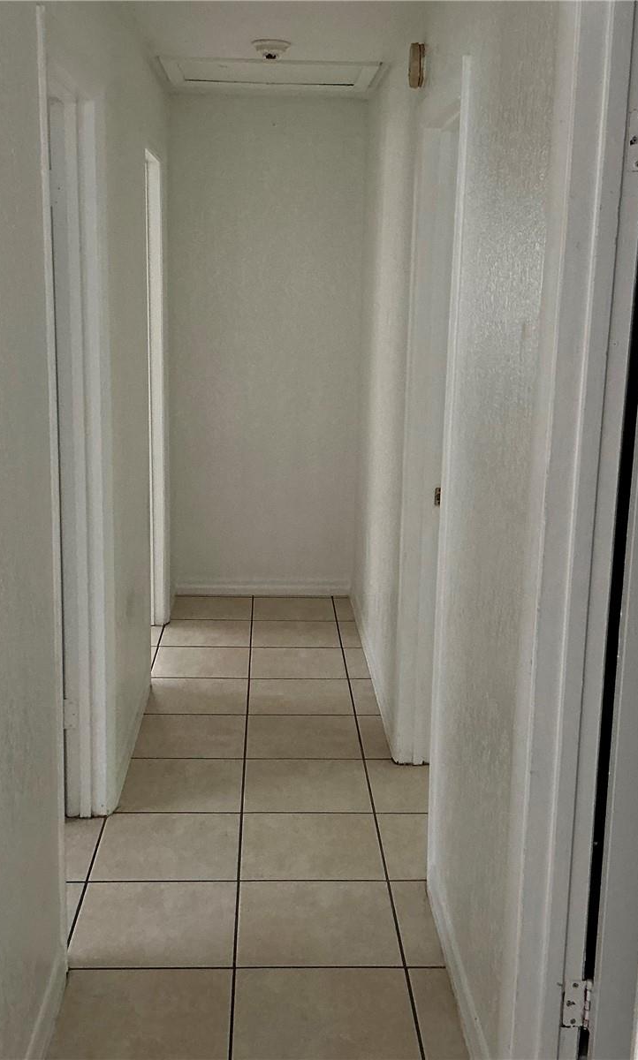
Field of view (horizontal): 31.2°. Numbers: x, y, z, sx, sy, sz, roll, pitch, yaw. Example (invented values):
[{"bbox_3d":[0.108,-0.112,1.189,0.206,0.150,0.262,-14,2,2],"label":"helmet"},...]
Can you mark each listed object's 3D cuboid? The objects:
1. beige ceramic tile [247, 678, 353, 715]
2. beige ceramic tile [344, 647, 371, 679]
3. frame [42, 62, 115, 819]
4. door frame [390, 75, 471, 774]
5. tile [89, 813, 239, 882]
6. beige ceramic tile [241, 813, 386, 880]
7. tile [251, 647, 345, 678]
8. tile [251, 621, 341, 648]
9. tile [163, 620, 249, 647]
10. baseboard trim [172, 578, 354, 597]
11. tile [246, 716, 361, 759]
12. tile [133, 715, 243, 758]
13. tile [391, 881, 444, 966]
[{"bbox_3d":[-0.072,0.659,4.499,0.400,0.010,0.400,1,12,-3],"label":"beige ceramic tile"},{"bbox_3d":[0.163,0.575,4.892,0.097,0.011,0.401,1,12,-3],"label":"beige ceramic tile"},{"bbox_3d":[-0.652,-0.081,2.866,0.140,2.100,0.845,1,12,-3],"label":"frame"},{"bbox_3d":[0.354,-0.145,3.232,0.125,2.099,0.900,1,12,-3],"label":"door frame"},{"bbox_3d":[-0.427,0.908,3.275,0.401,0.011,0.401,1,12,-3],"label":"tile"},{"bbox_3d":[-0.022,0.916,3.308,0.400,0.010,0.400,1,12,-3],"label":"beige ceramic tile"},{"bbox_3d":[-0.090,0.572,4.880,0.401,0.011,0.401,1,12,-3],"label":"tile"},{"bbox_3d":[-0.106,0.487,5.293,0.400,0.010,0.400,1,12,-3],"label":"tile"},{"bbox_3d":[-0.512,0.483,5.275,0.400,0.010,0.400,1,12,-3],"label":"tile"},{"bbox_3d":[-0.288,0.302,5.893,0.900,0.084,0.015,1,12,-3],"label":"baseboard trim"},{"bbox_3d":[-0.056,0.742,4.087,0.401,0.011,0.401,1,12,-3],"label":"tile"},{"bbox_3d":[-0.462,0.740,4.084,0.400,0.010,0.400,1,12,-3],"label":"tile"},{"bbox_3d":[0.249,1.001,2.909,0.097,0.011,0.401,1,12,-3],"label":"tile"}]

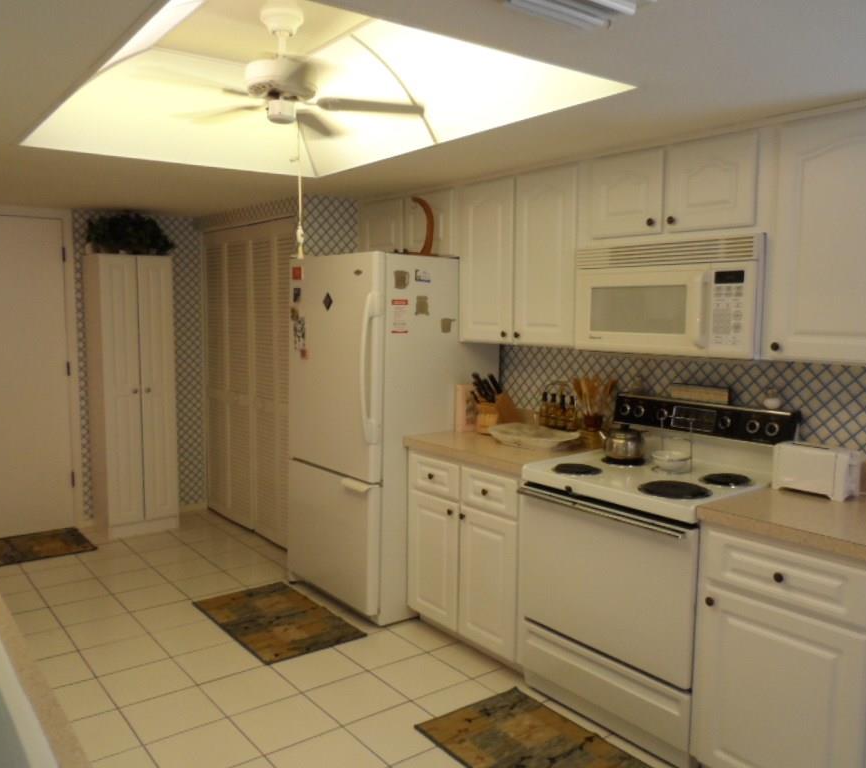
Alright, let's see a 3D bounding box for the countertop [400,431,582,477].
[{"bbox_3d":[0.355,0.302,3.333,0.642,0.042,0.778,-4,7,-39],"label":"countertop"}]

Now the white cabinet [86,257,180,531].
[{"bbox_3d":[-2.074,0.080,4.906,0.447,1.860,0.420,-3,7,-38],"label":"white cabinet"}]

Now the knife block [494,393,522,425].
[{"bbox_3d":[0.369,0.151,3.666,0.160,0.195,0.100,-4,7,-39],"label":"knife block"}]

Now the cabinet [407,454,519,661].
[{"bbox_3d":[0.353,0.747,3.376,0.619,0.855,0.762,-4,7,-39],"label":"cabinet"}]

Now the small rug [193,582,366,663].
[{"bbox_3d":[-0.793,1.172,3.563,0.501,0.010,0.852,-4,7,-39],"label":"small rug"}]

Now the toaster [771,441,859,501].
[{"bbox_3d":[1.279,0.280,2.369,0.150,0.168,0.234,-3,7,-38],"label":"toaster"}]

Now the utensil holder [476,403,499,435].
[{"bbox_3d":[0.293,0.175,3.643,0.090,0.150,0.095,-4,7,-39],"label":"utensil holder"}]

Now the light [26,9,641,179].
[{"bbox_3d":[-0.522,-1.067,2.412,1.235,0.330,1.840,-3,7,-38],"label":"light"}]

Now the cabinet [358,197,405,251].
[{"bbox_3d":[-0.171,-0.858,4.082,0.336,0.340,0.460,-3,7,-38],"label":"cabinet"}]

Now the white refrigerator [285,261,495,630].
[{"bbox_3d":[-0.253,0.238,3.901,0.790,1.803,0.831,-4,7,-39],"label":"white refrigerator"}]

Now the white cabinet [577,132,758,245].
[{"bbox_3d":[0.942,-0.700,2.682,0.336,0.308,0.750,-3,7,-38],"label":"white cabinet"}]

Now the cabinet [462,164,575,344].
[{"bbox_3d":[0.484,-0.547,3.275,0.336,0.738,0.740,-3,7,-38],"label":"cabinet"}]

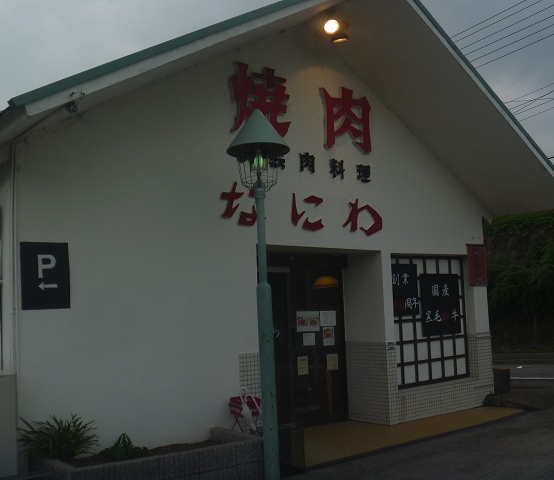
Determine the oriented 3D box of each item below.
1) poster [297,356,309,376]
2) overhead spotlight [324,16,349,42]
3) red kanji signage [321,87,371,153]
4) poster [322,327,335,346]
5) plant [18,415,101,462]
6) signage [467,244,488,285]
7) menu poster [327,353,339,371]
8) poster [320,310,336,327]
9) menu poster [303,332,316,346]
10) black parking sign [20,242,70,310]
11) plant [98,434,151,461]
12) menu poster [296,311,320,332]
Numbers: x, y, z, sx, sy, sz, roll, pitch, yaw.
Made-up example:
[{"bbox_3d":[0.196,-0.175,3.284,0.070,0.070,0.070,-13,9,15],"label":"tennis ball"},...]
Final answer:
[{"bbox_3d":[0.356,1.688,8.678,0.187,0.250,0.020,3,-8,-39],"label":"poster"},{"bbox_3d":[0.725,-2.576,7.908,0.240,0.280,0.260,-5,-7,28],"label":"overhead spotlight"},{"bbox_3d":[0.933,-1.573,8.566,0.900,0.865,0.070,3,-8,-39],"label":"red kanji signage"},{"bbox_3d":[0.731,1.347,9.033,0.215,0.262,0.010,2,-7,-39],"label":"poster"},{"bbox_3d":[-1.864,1.703,5.537,0.640,0.420,0.580,2,-7,-39],"label":"plant"},{"bbox_3d":[3.110,0.391,10.014,0.480,0.620,0.050,2,-7,-39],"label":"signage"},{"bbox_3d":[0.784,1.704,9.025,0.205,0.230,0.020,3,-8,-39],"label":"menu poster"},{"bbox_3d":[0.724,1.103,9.060,0.300,0.212,0.020,3,-8,-39],"label":"poster"},{"bbox_3d":[0.445,1.355,8.797,0.210,0.172,0.020,3,-8,-39],"label":"menu poster"},{"bbox_3d":[-2.096,0.322,5.867,0.443,0.608,0.020,2,-7,-39],"label":"black parking sign"},{"bbox_3d":[-1.392,1.869,5.884,0.430,0.230,0.380,2,-7,-39],"label":"plant"},{"bbox_3d":[0.430,1.113,8.819,0.420,0.280,0.010,2,-7,-39],"label":"menu poster"}]

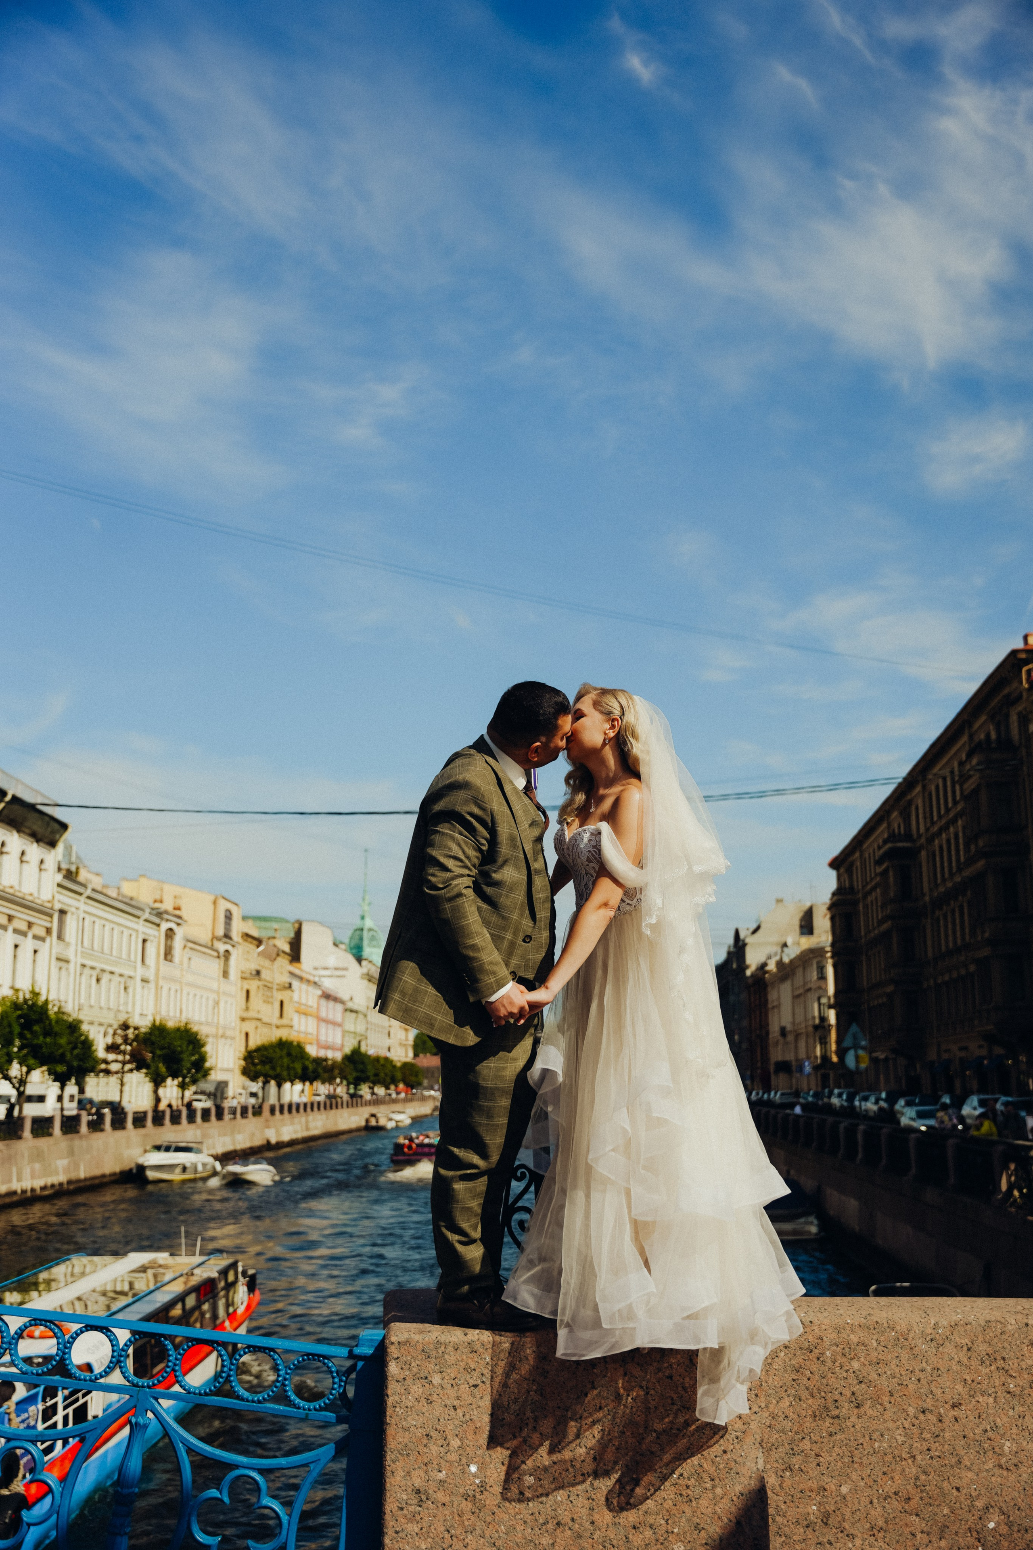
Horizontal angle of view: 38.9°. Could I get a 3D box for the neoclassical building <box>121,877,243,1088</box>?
[{"bbox_3d":[-33.130,19.894,129.969,12.000,20.000,26.000,-1,-12,3],"label":"neoclassical building"}]

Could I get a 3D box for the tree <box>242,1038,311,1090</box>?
[{"bbox_3d":[-17.827,22.531,108.708,5.000,5.800,4.600,0,-12,0],"label":"tree"}]

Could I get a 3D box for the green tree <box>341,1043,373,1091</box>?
[{"bbox_3d":[-15.520,29.830,143.959,3.400,6.300,3.400,0,-12,0],"label":"green tree"}]

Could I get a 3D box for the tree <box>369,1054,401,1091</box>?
[{"bbox_3d":[-14.327,33.636,160.528,3.500,5.800,3.500,0,-12,0],"label":"tree"}]

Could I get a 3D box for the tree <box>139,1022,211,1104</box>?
[{"bbox_3d":[-19.133,16.896,82.303,4.000,5.750,4.200,0,-12,0],"label":"tree"}]

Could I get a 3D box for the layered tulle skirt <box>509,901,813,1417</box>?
[{"bbox_3d":[0.356,0.979,3.830,0.700,1.260,0.650,5,-13,-24],"label":"layered tulle skirt"}]

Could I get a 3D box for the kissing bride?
[{"bbox_3d":[0.363,0.667,3.917,0.700,1.900,0.630,5,-13,-24],"label":"kissing bride"}]

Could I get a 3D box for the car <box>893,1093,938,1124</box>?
[{"bbox_3d":[21.104,17.750,76.971,1.780,1.530,4.400,-1,-12,4],"label":"car"}]

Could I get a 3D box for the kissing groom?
[{"bbox_3d":[-0.113,0.582,3.987,0.450,1.710,0.520,-6,-13,24],"label":"kissing groom"}]

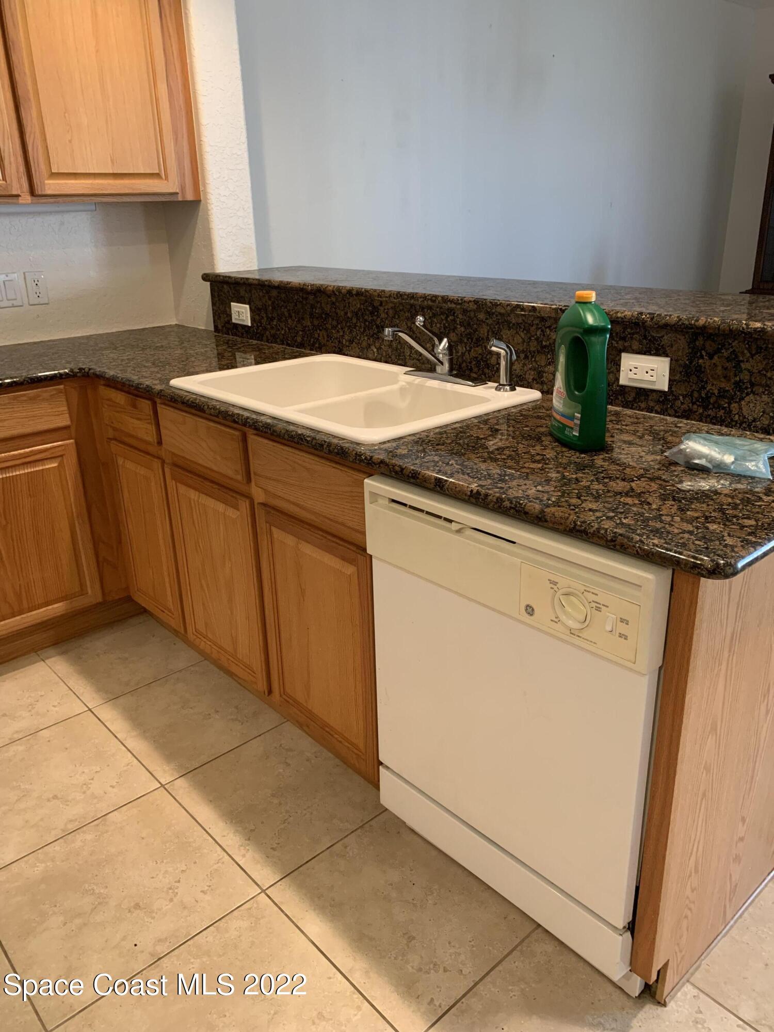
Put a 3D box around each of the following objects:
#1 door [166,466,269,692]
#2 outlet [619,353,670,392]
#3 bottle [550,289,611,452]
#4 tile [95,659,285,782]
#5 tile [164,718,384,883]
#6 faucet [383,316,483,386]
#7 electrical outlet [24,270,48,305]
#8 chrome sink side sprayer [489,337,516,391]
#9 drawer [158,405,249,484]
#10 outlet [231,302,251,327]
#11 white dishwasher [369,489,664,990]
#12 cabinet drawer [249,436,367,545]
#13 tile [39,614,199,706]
[{"bbox_3d":[-0.463,0.165,2.133,0.020,0.560,0.435,-19,27,-38],"label":"door"},{"bbox_3d":[0.560,-0.314,1.686,0.007,0.070,0.115,-19,28,-38],"label":"outlet"},{"bbox_3d":[0.369,-0.275,1.467,0.088,0.283,0.132,-6,22,-11],"label":"bottle"},{"bbox_3d":[-0.561,0.578,2.278,0.435,0.010,0.455,-19,27,-38],"label":"tile"},{"bbox_3d":[-0.258,0.689,1.941,0.423,0.010,0.448,-19,28,-38],"label":"tile"},{"bbox_3d":[0.089,-0.421,1.973,0.232,0.166,0.254,-19,28,-38],"label":"faucet"},{"bbox_3d":[-1.282,-0.834,2.838,0.070,0.115,0.007,-19,28,-38],"label":"electrical outlet"},{"bbox_3d":[0.273,-0.354,1.819,0.068,0.126,0.050,-6,22,-13],"label":"chrome sink side sprayer"},{"bbox_3d":[-0.472,-0.192,1.992,0.020,0.125,0.430,-19,27,-38],"label":"drawer"},{"bbox_3d":[-0.530,-0.732,2.815,0.008,0.072,0.118,-19,27,-38],"label":"outlet"},{"bbox_3d":[0.400,0.336,1.601,0.625,0.878,0.606,-19,27,-38],"label":"white dishwasher"},{"bbox_3d":[-0.167,-0.078,1.697,0.020,0.129,0.435,-19,28,-38],"label":"cabinet drawer"},{"bbox_3d":[-0.864,0.458,2.567,0.423,0.010,0.444,-19,28,-38],"label":"tile"}]

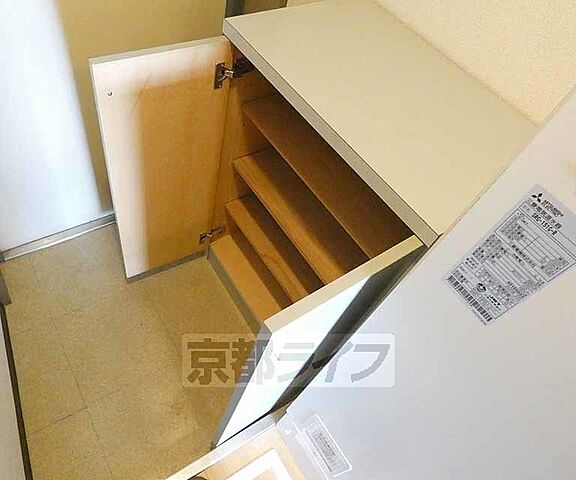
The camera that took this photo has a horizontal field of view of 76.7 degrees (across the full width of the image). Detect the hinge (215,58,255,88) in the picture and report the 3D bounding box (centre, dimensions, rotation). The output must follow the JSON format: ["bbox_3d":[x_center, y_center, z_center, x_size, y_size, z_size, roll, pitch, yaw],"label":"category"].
[{"bbox_3d":[-0.107,-0.349,0.779,0.101,0.057,0.026,-23,63,-30],"label":"hinge"}]

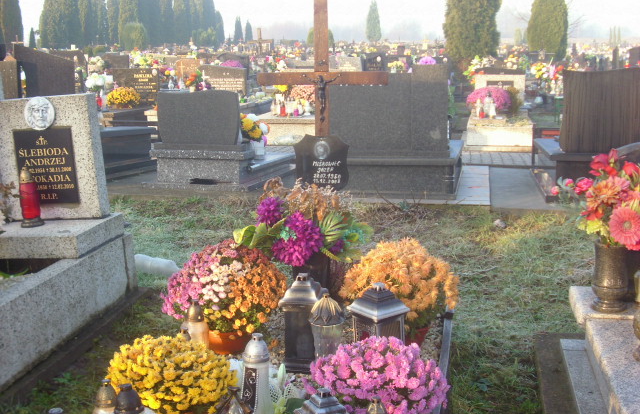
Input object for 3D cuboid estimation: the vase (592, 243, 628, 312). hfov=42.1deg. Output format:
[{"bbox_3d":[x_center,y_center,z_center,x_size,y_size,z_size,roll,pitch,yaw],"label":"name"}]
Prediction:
[{"bbox_3d":[1.317,0.318,3.780,0.170,0.305,0.170,2,12,11],"label":"vase"}]

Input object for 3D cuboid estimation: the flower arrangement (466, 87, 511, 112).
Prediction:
[{"bbox_3d":[2.795,-1.775,13.800,0.700,0.400,0.640,2,12,11],"label":"flower arrangement"}]

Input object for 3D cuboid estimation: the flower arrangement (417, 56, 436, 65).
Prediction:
[{"bbox_3d":[2.765,-3.747,21.500,0.500,0.340,0.480,2,12,11],"label":"flower arrangement"}]

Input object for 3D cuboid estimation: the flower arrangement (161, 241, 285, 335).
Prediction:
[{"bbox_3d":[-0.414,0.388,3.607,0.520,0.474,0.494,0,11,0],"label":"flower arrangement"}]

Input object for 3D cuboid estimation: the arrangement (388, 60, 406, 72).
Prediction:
[{"bbox_3d":[1.700,-3.093,18.251,0.390,0.260,0.330,0,12,0],"label":"arrangement"}]

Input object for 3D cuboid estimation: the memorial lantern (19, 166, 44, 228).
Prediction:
[{"bbox_3d":[-1.599,-0.060,4.610,0.118,0.333,0.118,0,11,0],"label":"memorial lantern"}]

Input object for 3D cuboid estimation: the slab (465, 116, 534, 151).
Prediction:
[{"bbox_3d":[2.662,-1.110,12.223,0.910,0.344,1.700,2,12,12],"label":"slab"}]

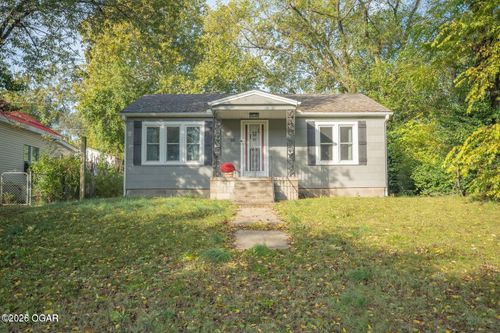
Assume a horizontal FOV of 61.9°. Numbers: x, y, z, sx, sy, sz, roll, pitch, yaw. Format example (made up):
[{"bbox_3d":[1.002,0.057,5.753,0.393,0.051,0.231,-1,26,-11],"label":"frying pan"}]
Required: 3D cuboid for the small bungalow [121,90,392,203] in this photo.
[{"bbox_3d":[0.200,-1.050,18.850,10.400,4.850,9.400,0,-3,-1],"label":"small bungalow"}]

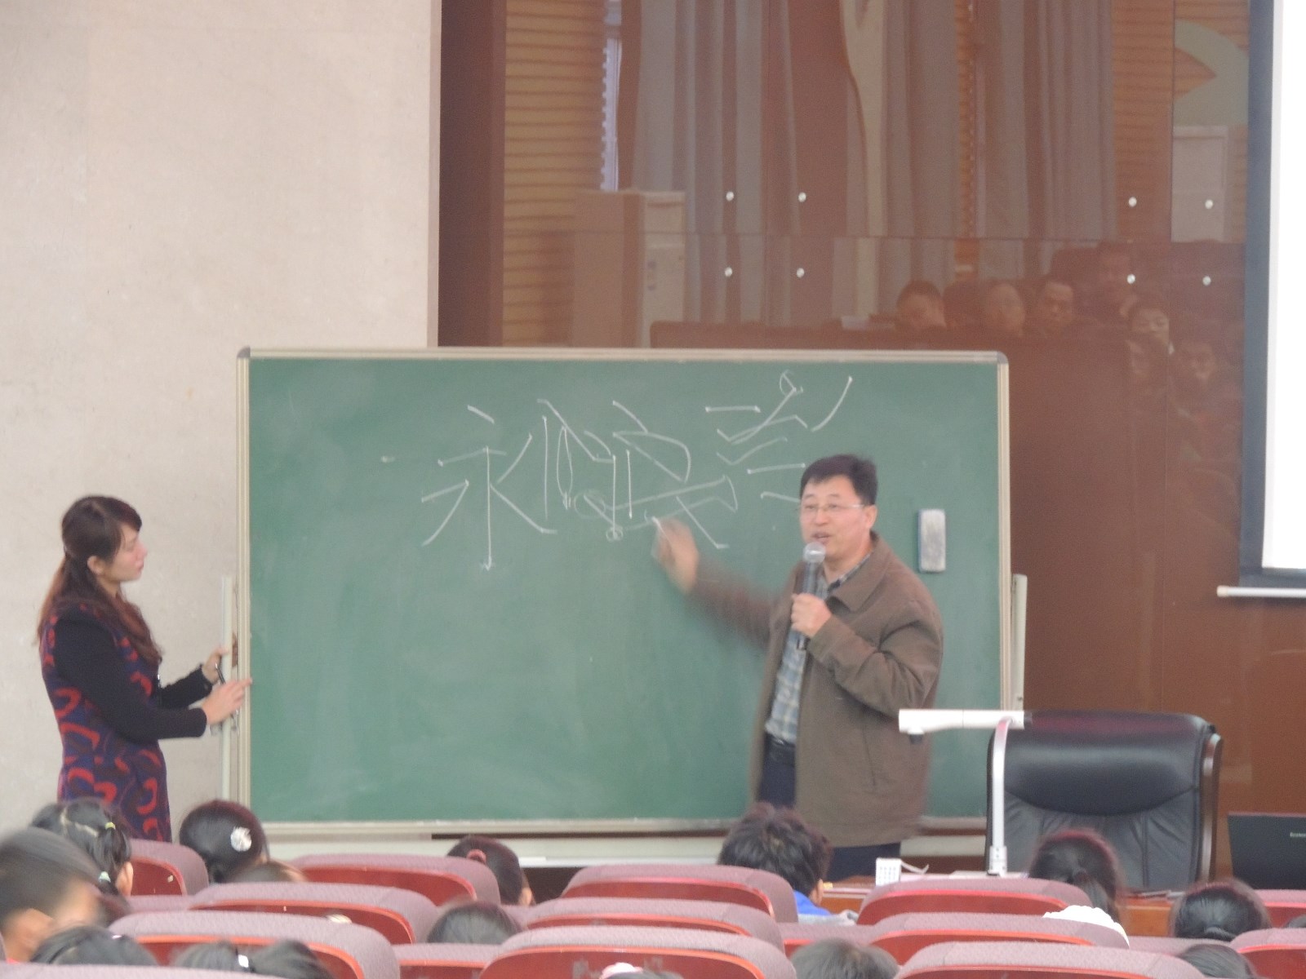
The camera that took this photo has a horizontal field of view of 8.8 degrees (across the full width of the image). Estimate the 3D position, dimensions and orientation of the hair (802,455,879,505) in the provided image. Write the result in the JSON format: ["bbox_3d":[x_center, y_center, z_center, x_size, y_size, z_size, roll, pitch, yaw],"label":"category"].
[{"bbox_3d":[0.451,-0.001,20.450,0.175,0.165,0.210,3,4,28],"label":"hair"}]

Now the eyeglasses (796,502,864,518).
[{"bbox_3d":[0.443,0.050,20.400,0.140,0.042,0.145,3,4,28],"label":"eyeglasses"}]

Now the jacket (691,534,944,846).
[{"bbox_3d":[0.401,0.485,20.530,0.720,0.770,0.500,3,4,33],"label":"jacket"}]

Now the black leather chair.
[{"bbox_3d":[0.986,1.100,20.107,0.660,1.110,0.700,2,4,16],"label":"black leather chair"}]

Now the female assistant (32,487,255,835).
[{"bbox_3d":[-1.265,0.815,20.950,0.540,1.600,0.450,0,4,-12],"label":"female assistant"}]

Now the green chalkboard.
[{"bbox_3d":[-0.061,0.252,21.099,1.965,1.200,0.050,0,-2,-13],"label":"green chalkboard"}]

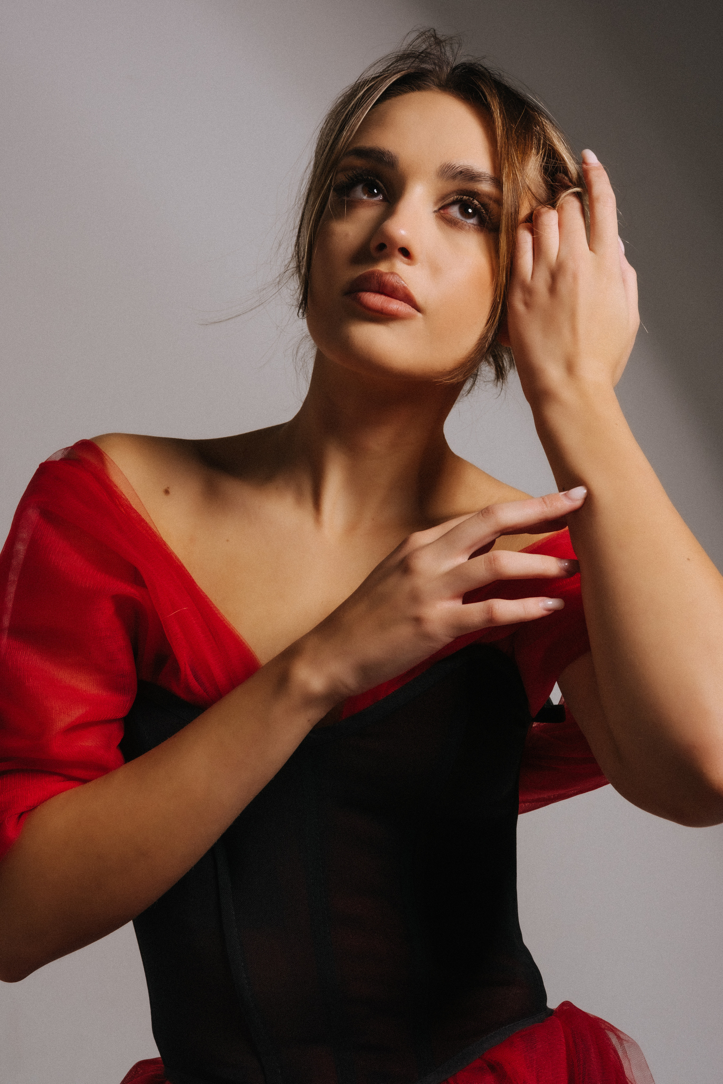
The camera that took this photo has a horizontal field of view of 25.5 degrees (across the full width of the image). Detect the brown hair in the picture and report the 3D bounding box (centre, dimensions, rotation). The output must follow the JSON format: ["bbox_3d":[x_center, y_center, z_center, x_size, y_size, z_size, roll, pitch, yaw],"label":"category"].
[{"bbox_3d":[0.058,-0.214,1.076,0.175,0.235,0.195,15,-7,11],"label":"brown hair"}]

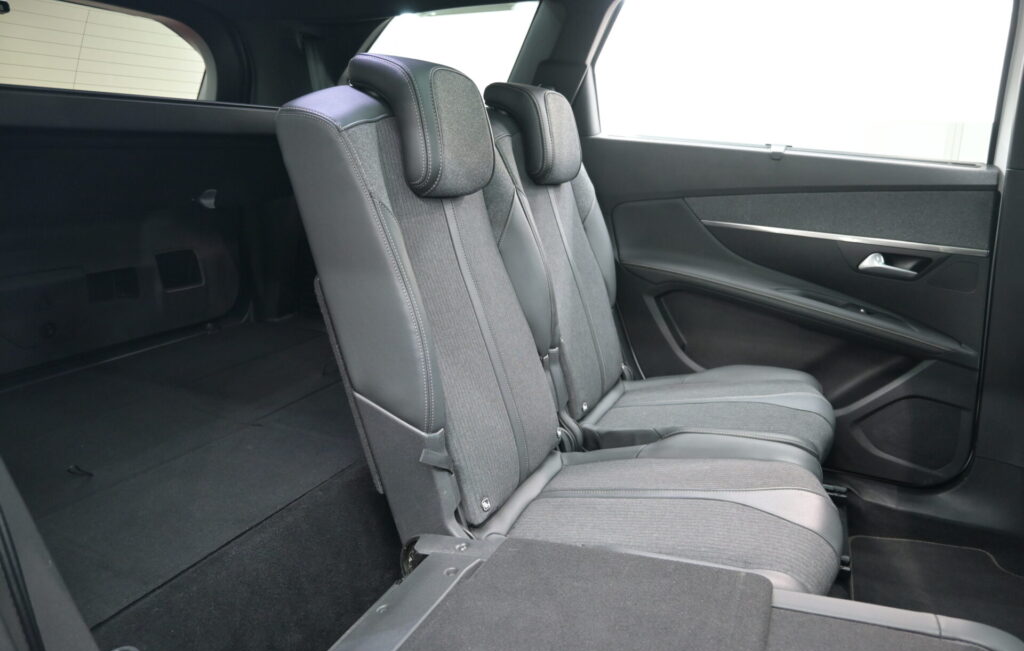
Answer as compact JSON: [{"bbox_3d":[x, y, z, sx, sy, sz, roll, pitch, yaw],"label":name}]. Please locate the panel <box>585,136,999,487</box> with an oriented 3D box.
[{"bbox_3d":[0.587,-0.051,1.602,0.900,0.770,0.125,6,15,24],"label":"panel"}]

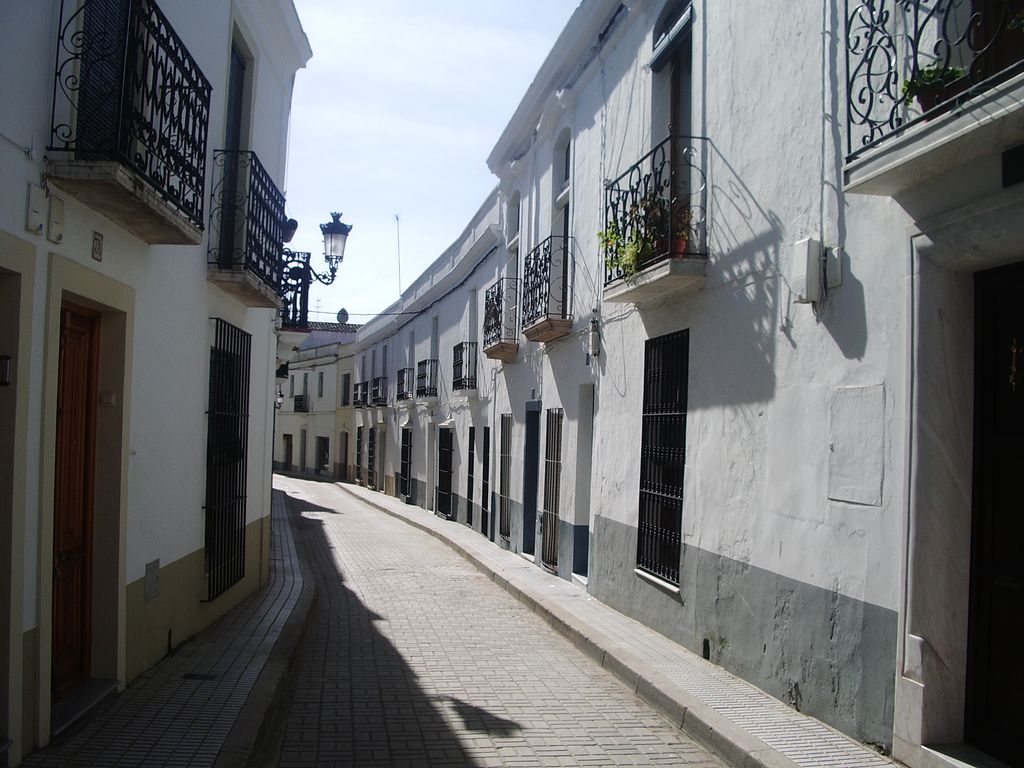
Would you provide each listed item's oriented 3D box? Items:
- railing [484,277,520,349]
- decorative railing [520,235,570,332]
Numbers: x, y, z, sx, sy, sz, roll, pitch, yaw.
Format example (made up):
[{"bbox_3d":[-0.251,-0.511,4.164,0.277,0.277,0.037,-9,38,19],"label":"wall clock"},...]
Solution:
[{"bbox_3d":[-0.164,-1.128,16.850,0.300,0.970,1.660,2,-2,-10],"label":"railing"},{"bbox_3d":[0.465,-1.285,13.529,0.310,1.000,1.710,2,-3,-10],"label":"decorative railing"}]

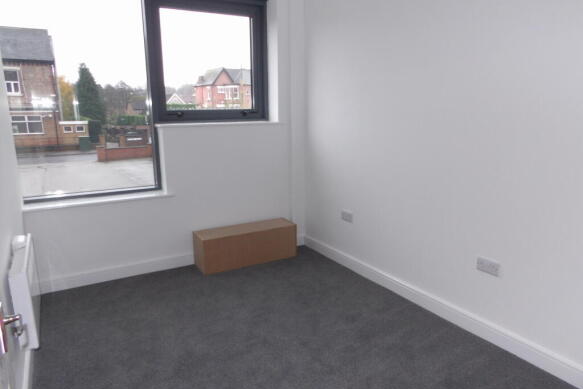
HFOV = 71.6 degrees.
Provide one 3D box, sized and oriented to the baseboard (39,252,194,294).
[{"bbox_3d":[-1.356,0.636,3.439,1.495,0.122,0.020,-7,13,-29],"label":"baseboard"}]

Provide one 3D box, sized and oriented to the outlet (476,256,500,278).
[{"bbox_3d":[1.153,0.421,2.361,0.015,0.086,0.146,-7,13,-29],"label":"outlet"}]

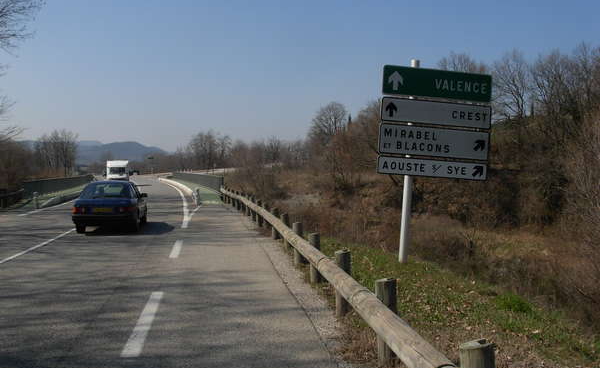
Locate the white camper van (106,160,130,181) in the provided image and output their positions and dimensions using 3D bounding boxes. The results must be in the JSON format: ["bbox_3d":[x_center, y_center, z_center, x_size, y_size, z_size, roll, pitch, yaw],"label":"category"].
[{"bbox_3d":[-20.400,-1.140,74.200,2.300,2.800,6.400,0,1,-11],"label":"white camper van"}]

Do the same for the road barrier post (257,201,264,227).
[{"bbox_3d":[-1.160,0.881,19.350,0.175,0.730,0.175,0,1,-9],"label":"road barrier post"}]

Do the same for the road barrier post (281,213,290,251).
[{"bbox_3d":[-0.280,0.992,13.450,0.175,0.730,0.175,0,1,-9],"label":"road barrier post"}]

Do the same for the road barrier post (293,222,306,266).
[{"bbox_3d":[-0.016,1.041,11.450,0.175,0.730,0.175,0,1,-9],"label":"road barrier post"}]

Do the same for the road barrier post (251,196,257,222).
[{"bbox_3d":[-1.484,0.817,21.300,0.175,0.730,0.175,0,1,-9],"label":"road barrier post"}]

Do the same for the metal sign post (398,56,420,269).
[{"bbox_3d":[1.988,-0.410,12.000,0.140,3.720,0.140,4,1,6],"label":"metal sign post"}]

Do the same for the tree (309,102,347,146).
[{"bbox_3d":[3.966,-7.900,95.000,5.600,8.000,5.600,0,1,0],"label":"tree"}]

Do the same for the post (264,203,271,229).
[{"bbox_3d":[-0.866,0.895,17.400,0.175,0.730,0.175,0,1,-9],"label":"post"}]

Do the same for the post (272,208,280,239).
[{"bbox_3d":[-0.559,0.938,15.400,0.175,0.730,0.175,0,1,-9],"label":"post"}]

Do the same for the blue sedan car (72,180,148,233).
[{"bbox_3d":[-5.272,0.560,18.741,1.680,1.370,4.350,0,1,-10],"label":"blue sedan car"}]

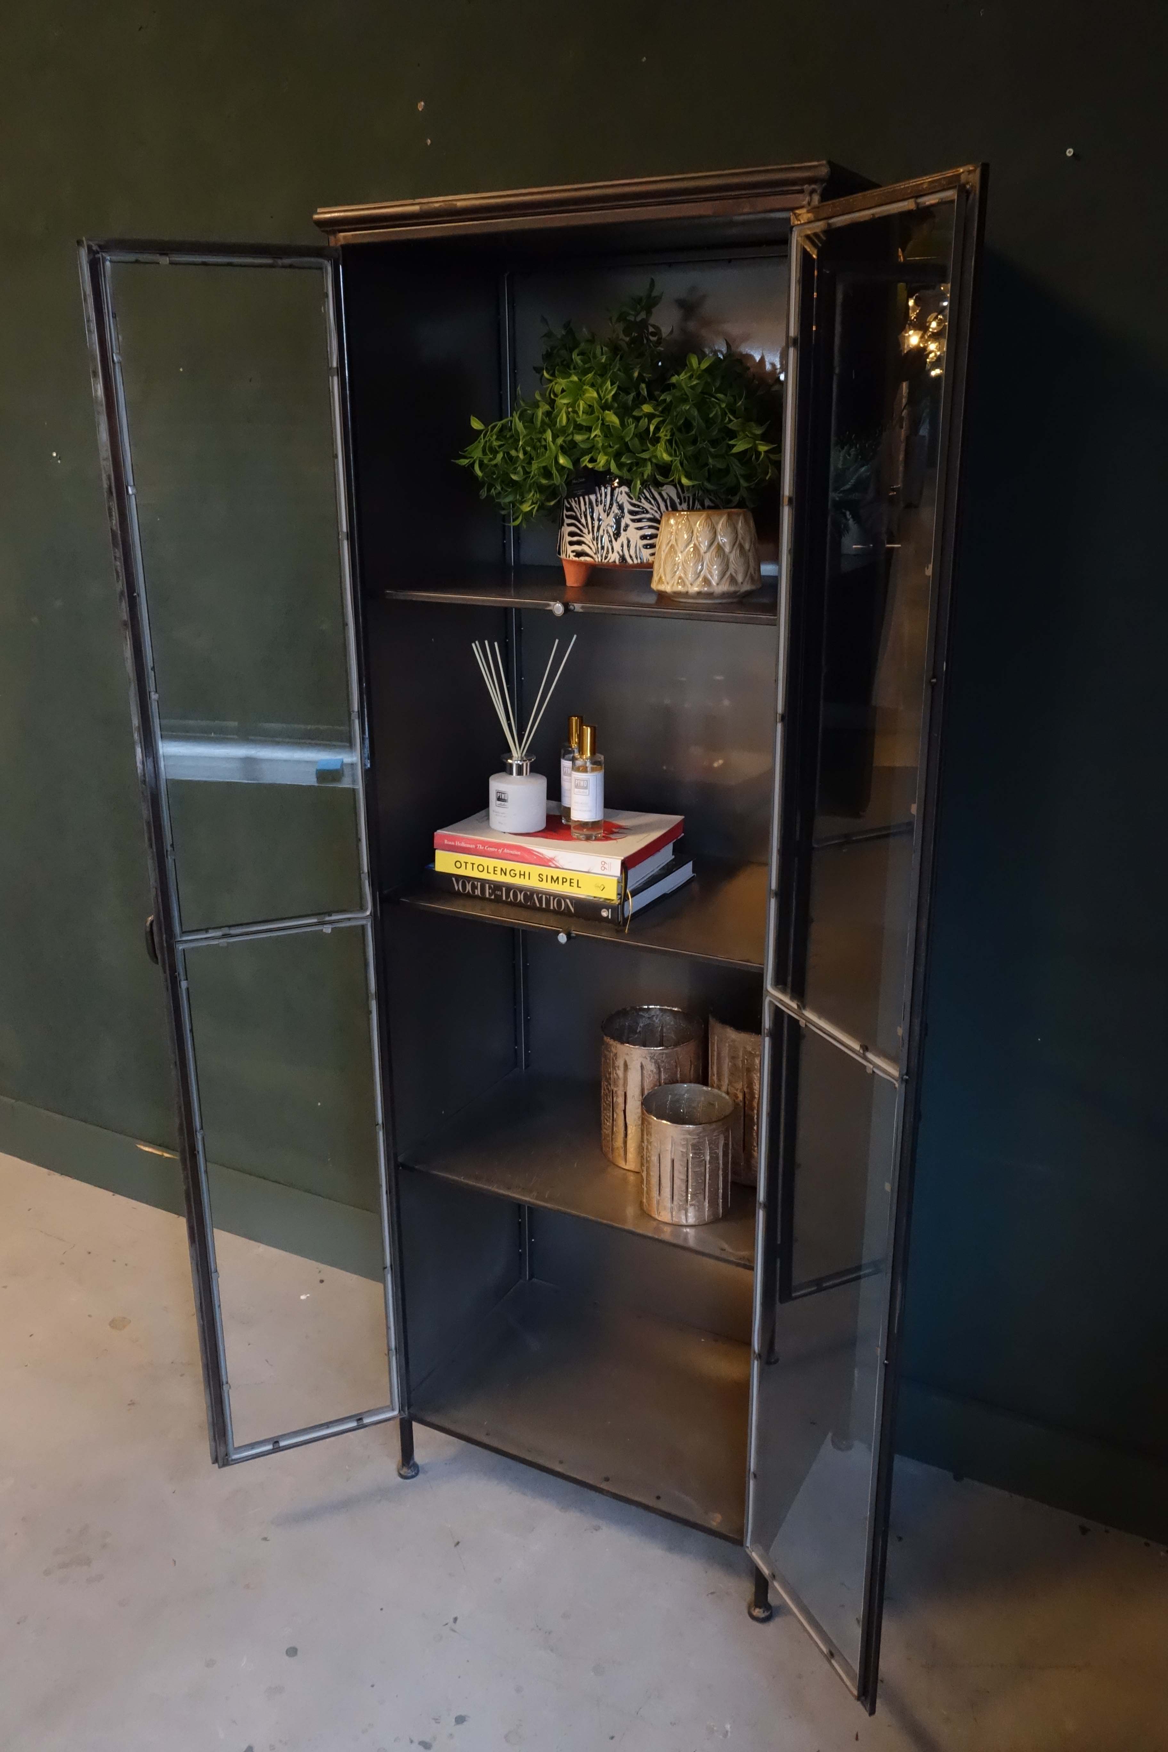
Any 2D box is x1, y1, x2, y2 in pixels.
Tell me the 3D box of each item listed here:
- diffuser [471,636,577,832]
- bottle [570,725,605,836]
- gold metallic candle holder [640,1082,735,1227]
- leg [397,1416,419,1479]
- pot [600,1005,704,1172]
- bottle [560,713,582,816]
[{"bbox_3d":[-0.081,-0.188,1.804,0.122,0.256,0.122,0,18,0],"label":"diffuser"},{"bbox_3d":[0.005,-0.123,1.780,0.043,0.148,0.043,0,18,0],"label":"bottle"},{"bbox_3d":[0.140,0.373,1.834,0.120,0.149,0.120,0,18,0],"label":"gold metallic candle holder"},{"bbox_3d":[-0.272,0.875,2.095,0.034,0.111,0.034,0,18,0],"label":"leg"},{"bbox_3d":[0.099,0.306,1.966,0.145,0.194,0.145,0,18,0],"label":"pot"},{"bbox_3d":[-0.009,-0.145,1.847,0.042,0.146,0.042,9,21,26],"label":"bottle"}]

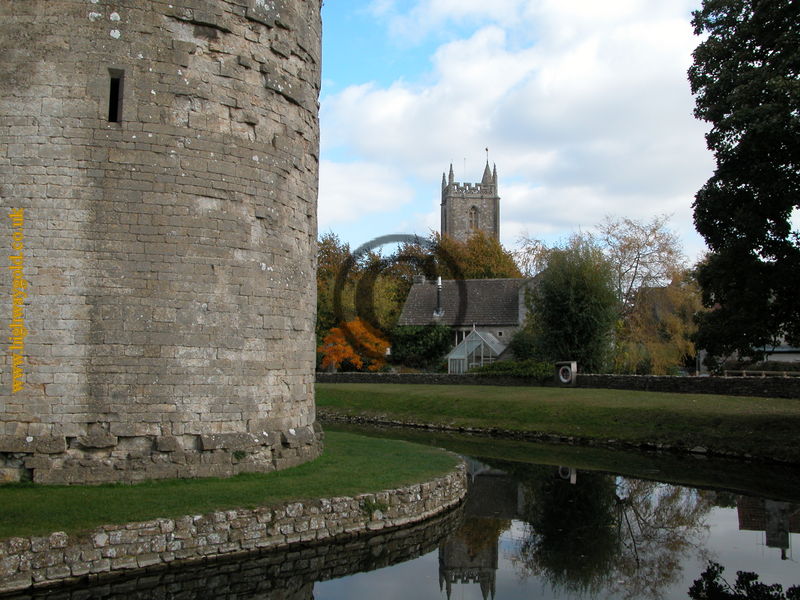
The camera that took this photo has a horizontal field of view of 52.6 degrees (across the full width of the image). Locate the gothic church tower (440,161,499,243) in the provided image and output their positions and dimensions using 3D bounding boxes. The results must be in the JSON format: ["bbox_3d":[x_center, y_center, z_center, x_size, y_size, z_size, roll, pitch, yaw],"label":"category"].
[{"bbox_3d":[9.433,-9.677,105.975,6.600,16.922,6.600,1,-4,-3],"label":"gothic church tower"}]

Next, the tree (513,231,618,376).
[{"bbox_3d":[9.444,0.285,45.608,5.700,8.024,5.200,0,-4,12],"label":"tree"}]

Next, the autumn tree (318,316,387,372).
[{"bbox_3d":[-2.990,3.114,50.323,4.500,4.120,4.100,1,-5,-3],"label":"autumn tree"}]

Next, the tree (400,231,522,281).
[{"bbox_3d":[6.340,0.433,83.998,12.300,15.240,10.500,0,-5,4],"label":"tree"}]

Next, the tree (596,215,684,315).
[{"bbox_3d":[14.484,-1.019,48.715,5.500,8.346,5.000,0,-4,17],"label":"tree"}]

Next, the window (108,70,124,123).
[{"bbox_3d":[-4.969,-3.548,14.193,0.264,0.955,0.300,2,-4,-17],"label":"window"}]

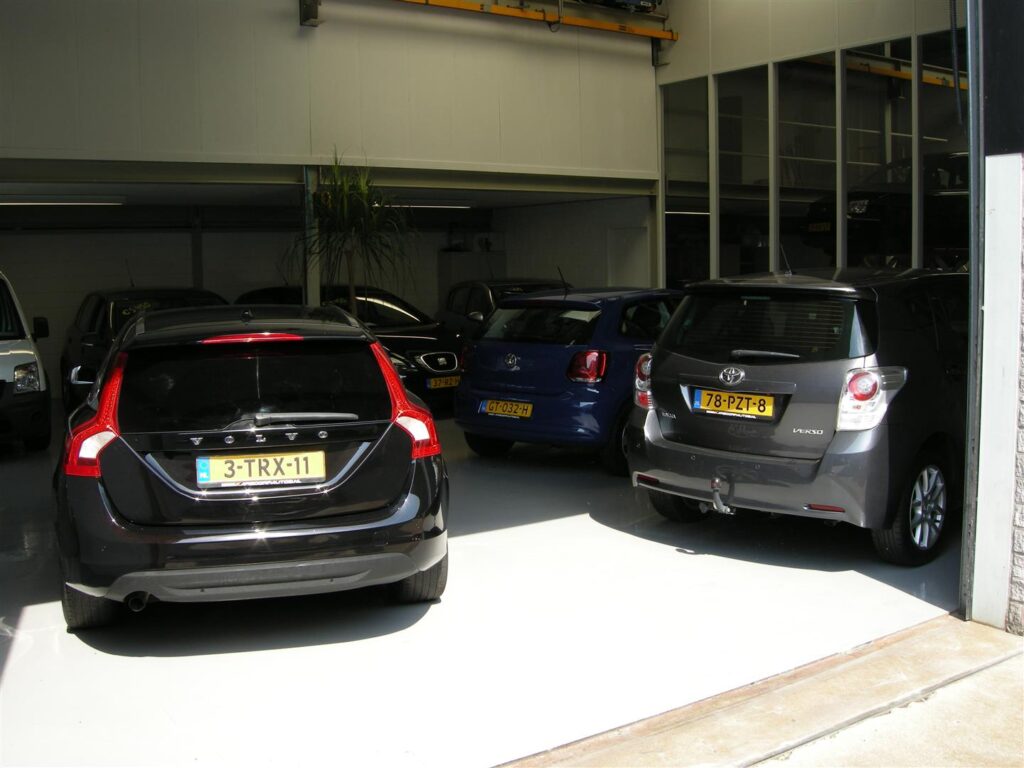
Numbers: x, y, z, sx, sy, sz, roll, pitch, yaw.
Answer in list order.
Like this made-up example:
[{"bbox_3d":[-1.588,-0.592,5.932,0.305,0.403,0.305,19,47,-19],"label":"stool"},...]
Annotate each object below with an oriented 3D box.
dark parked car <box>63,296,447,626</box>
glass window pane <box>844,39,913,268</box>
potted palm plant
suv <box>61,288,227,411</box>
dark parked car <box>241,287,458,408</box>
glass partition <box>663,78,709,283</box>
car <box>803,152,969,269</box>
[{"bbox_3d":[-1.608,0.257,6.362,1.870,1.480,4.630,-3,6,-16],"label":"dark parked car"},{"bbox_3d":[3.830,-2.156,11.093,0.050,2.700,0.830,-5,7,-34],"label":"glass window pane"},{"bbox_3d":[-1.548,-0.859,10.562,1.200,2.820,1.200,-1,6,0],"label":"potted palm plant"},{"bbox_3d":[-3.925,-0.317,12.029,1.730,1.510,4.000,-4,7,-30],"label":"suv"},{"bbox_3d":[-1.991,-0.405,12.714,1.755,1.455,4.250,-5,8,-38],"label":"dark parked car"},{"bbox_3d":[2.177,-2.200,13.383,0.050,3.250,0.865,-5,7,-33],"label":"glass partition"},{"bbox_3d":[5.760,-2.373,14.779,4.300,1.480,1.760,-5,7,-33],"label":"car"}]

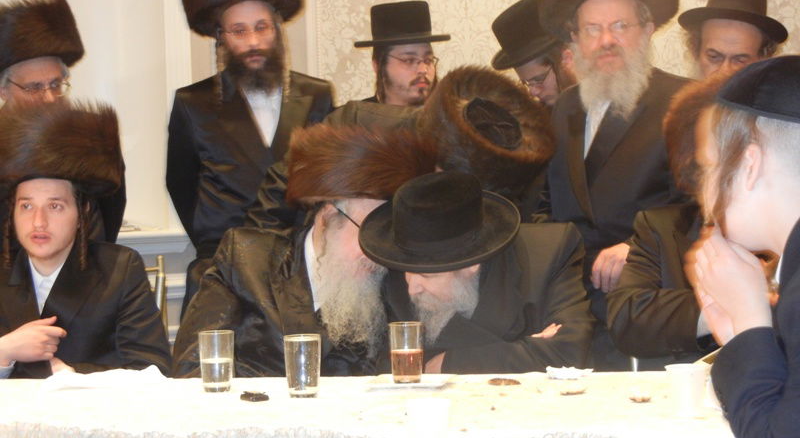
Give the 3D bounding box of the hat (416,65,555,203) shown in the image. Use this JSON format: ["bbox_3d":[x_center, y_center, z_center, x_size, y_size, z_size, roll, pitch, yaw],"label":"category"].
[{"bbox_3d":[0.212,-0.217,3.900,0.330,0.340,0.160,14,-49,-25],"label":"hat"}]

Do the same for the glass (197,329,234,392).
[{"bbox_3d":[-0.375,0.291,3.217,0.072,0.120,0.072,-2,3,0],"label":"glass"}]

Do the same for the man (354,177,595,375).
[{"bbox_3d":[0.189,0.477,3.600,0.600,1.181,0.780,-1,3,14],"label":"man"}]

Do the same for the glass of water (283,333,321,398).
[{"bbox_3d":[-0.195,0.292,3.127,0.073,0.121,0.073,-2,3,0],"label":"glass of water"}]

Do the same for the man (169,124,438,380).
[{"bbox_3d":[-0.228,0.436,3.600,0.620,1.288,0.780,-3,3,-23],"label":"man"}]

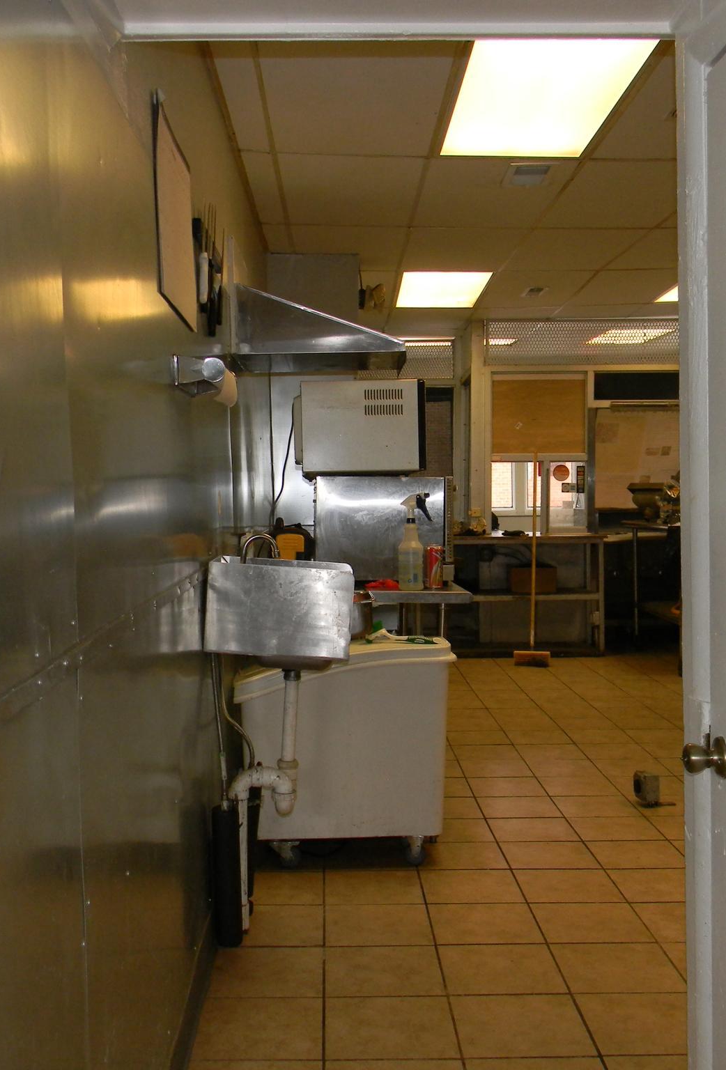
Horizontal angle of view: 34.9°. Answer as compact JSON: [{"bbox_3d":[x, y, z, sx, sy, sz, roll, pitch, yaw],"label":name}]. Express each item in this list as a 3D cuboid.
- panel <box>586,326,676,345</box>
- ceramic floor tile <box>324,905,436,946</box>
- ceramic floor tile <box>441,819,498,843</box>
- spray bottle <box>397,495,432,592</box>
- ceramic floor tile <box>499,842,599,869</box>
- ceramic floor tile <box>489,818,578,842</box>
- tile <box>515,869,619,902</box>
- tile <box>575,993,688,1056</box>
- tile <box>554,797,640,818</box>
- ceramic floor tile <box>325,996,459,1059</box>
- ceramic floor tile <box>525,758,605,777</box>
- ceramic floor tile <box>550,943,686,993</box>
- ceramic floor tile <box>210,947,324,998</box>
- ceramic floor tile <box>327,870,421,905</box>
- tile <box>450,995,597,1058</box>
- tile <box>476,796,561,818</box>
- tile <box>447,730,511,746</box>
[{"bbox_3d":[2.298,-1.740,10.084,0.570,0.050,1.180,0,2,-1],"label":"panel"},{"bbox_3d":[0.044,1.146,3.371,0.305,0.010,0.305,0,2,-2],"label":"ceramic floor tile"},{"bbox_3d":[0.326,1.107,4.316,0.305,0.010,0.305,0,2,-2],"label":"ceramic floor tile"},{"bbox_3d":[0.182,0.024,4.080,0.120,0.340,0.088,0,2,-2],"label":"spray bottle"},{"bbox_3d":[0.631,1.092,3.914,0.302,0.010,0.302,0,2,-2],"label":"ceramic floor tile"},{"bbox_3d":[0.638,1.107,4.326,0.305,0.010,0.305,0,2,-2],"label":"ceramic floor tile"},{"bbox_3d":[0.658,1.133,3.703,0.305,0.010,0.305,0,2,-2],"label":"tile"},{"bbox_3d":[0.676,1.153,2.724,0.302,0.010,0.302,0,2,-2],"label":"tile"},{"bbox_3d":[0.925,1.087,4.599,0.304,0.010,0.304,0,2,-2],"label":"tile"},{"bbox_3d":[0.064,1.164,2.721,0.304,0.010,0.304,0,2,-2],"label":"ceramic floor tile"},{"bbox_3d":[0.904,1.051,5.186,0.302,0.010,0.302,0,2,-2],"label":"ceramic floor tile"},{"bbox_3d":[0.666,1.140,3.030,0.302,0.010,0.302,0,2,-2],"label":"ceramic floor tile"},{"bbox_3d":[-0.254,1.141,3.000,0.292,0.010,0.302,0,2,-2],"label":"ceramic floor tile"},{"bbox_3d":[0.033,1.115,3.623,0.302,0.010,0.302,0,2,-2],"label":"ceramic floor tile"},{"bbox_3d":[0.374,1.164,2.732,0.304,0.010,0.304,0,2,-2],"label":"tile"},{"bbox_3d":[0.618,1.087,4.580,0.304,0.010,0.304,0,2,-2],"label":"tile"},{"bbox_3d":[0.574,1.020,5.754,0.302,0.010,0.302,0,2,-2],"label":"tile"}]

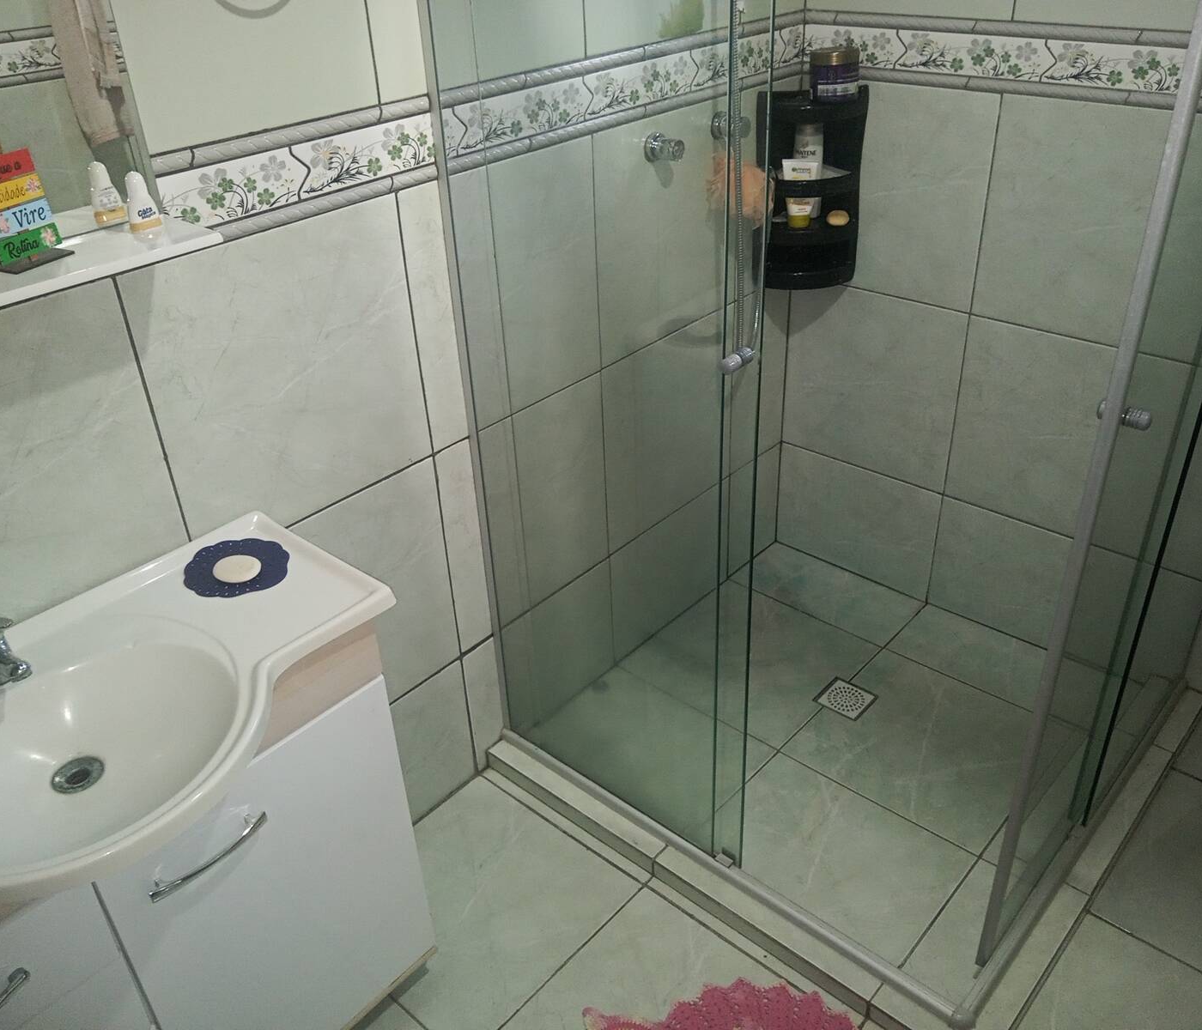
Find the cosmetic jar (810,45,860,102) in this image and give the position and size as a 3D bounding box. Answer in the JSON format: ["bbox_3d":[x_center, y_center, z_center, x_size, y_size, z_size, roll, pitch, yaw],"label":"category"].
[{"bbox_3d":[0.479,-0.904,2.280,0.095,0.094,0.095,-2,31,1],"label":"cosmetic jar"}]

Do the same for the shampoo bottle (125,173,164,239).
[{"bbox_3d":[-0.546,-0.368,1.324,0.030,0.080,0.042,23,40,35],"label":"shampoo bottle"}]

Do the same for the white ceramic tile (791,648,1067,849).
[{"bbox_3d":[0.684,0.480,2.341,0.441,0.012,0.441,23,40,35],"label":"white ceramic tile"}]

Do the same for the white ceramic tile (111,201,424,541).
[{"bbox_3d":[-0.453,-0.204,1.660,0.012,0.443,0.446,23,40,35],"label":"white ceramic tile"}]

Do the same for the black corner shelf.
[{"bbox_3d":[0.443,-0.715,2.439,0.234,0.428,0.150,-4,31,-2],"label":"black corner shelf"}]

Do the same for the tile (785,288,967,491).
[{"bbox_3d":[0.628,-0.308,2.608,0.441,0.441,0.012,23,40,35],"label":"tile"}]

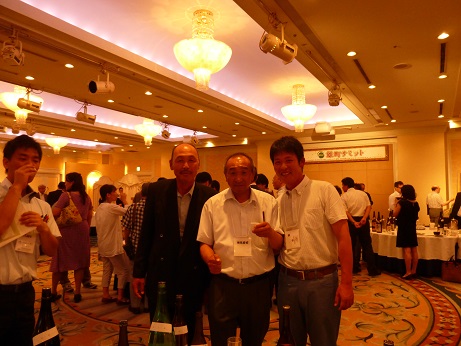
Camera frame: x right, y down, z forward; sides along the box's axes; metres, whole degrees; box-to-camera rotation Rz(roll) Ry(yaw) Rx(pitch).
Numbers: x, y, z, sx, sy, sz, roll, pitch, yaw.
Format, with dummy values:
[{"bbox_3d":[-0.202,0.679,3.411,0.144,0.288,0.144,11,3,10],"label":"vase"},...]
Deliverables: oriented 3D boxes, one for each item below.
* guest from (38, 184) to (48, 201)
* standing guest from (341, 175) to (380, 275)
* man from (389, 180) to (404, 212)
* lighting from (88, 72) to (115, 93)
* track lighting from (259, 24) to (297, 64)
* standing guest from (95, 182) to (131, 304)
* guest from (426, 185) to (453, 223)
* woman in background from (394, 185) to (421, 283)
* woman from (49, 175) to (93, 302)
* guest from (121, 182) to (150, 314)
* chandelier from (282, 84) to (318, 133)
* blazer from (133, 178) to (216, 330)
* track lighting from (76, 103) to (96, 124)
[{"bbox_3d":[-5.396,1.160,9.549,0.480,1.660,0.320,3,-4,-39],"label":"guest"},{"bbox_3d":[2.299,0.929,5.856,0.520,1.690,0.420,0,-3,8],"label":"standing guest"},{"bbox_3d":[3.683,1.071,7.300,0.400,1.720,0.480,-1,-4,27],"label":"man"},{"bbox_3d":[-2.232,-1.561,5.777,0.250,0.320,0.400,-2,-4,34],"label":"lighting"},{"bbox_3d":[0.538,-1.444,3.771,0.410,0.370,0.240,2,-4,-28],"label":"track lighting"},{"bbox_3d":[-1.517,0.904,4.300,0.460,1.530,0.440,3,-4,-30],"label":"standing guest"},{"bbox_3d":[6.040,1.261,9.600,0.550,1.700,0.600,4,-5,-45],"label":"guest"},{"bbox_3d":[3.025,0.982,5.652,0.430,1.560,0.350,0,-3,-2],"label":"woman in background"},{"bbox_3d":[-2.138,0.852,4.458,0.480,1.680,0.400,3,-5,-45],"label":"woman"},{"bbox_3d":[-1.062,0.872,4.020,0.500,1.570,0.400,-1,-4,23],"label":"guest"},{"bbox_3d":[1.656,-1.559,8.049,0.860,1.130,0.860,-2,-4,32],"label":"chandelier"},{"bbox_3d":[-0.336,0.477,2.050,0.540,0.860,0.310,2,-4,-12],"label":"blazer"},{"bbox_3d":[-3.162,-1.291,7.288,0.410,0.420,0.240,3,-4,-40],"label":"track lighting"}]

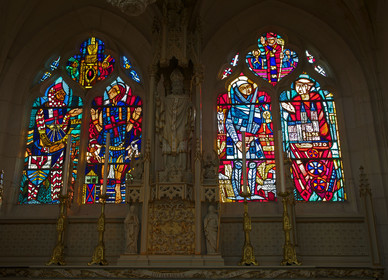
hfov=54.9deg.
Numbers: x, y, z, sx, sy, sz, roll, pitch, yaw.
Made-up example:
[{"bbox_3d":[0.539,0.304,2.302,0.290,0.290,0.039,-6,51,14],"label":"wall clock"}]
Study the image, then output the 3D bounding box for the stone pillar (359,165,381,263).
[{"bbox_3d":[1.871,0.797,3.991,0.110,1.051,0.120,-1,-17,3],"label":"stone pillar"}]

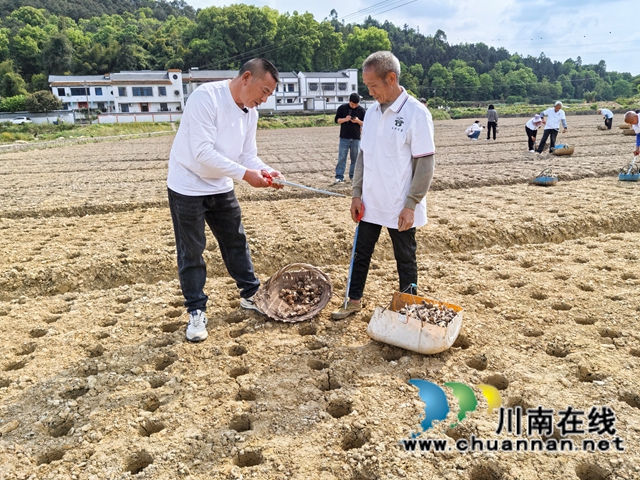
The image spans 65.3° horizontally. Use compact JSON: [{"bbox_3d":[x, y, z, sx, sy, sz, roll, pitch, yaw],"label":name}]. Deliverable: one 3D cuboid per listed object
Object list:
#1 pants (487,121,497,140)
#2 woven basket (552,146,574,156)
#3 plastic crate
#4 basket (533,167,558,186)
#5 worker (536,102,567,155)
[{"bbox_3d":[8.280,-5.267,24.100,0.390,0.920,0.260,1,14,3],"label":"pants"},{"bbox_3d":[7.656,-2.786,15.696,0.640,0.273,0.480,7,16,25],"label":"woven basket"},{"bbox_3d":[0.575,0.485,2.970,0.460,0.220,0.310,10,17,34],"label":"plastic crate"},{"bbox_3d":[4.191,-1.158,9.250,0.430,0.300,0.340,6,16,23],"label":"basket"},{"bbox_3d":[7.559,-3.673,16.300,0.720,1.650,0.470,1,14,5],"label":"worker"}]

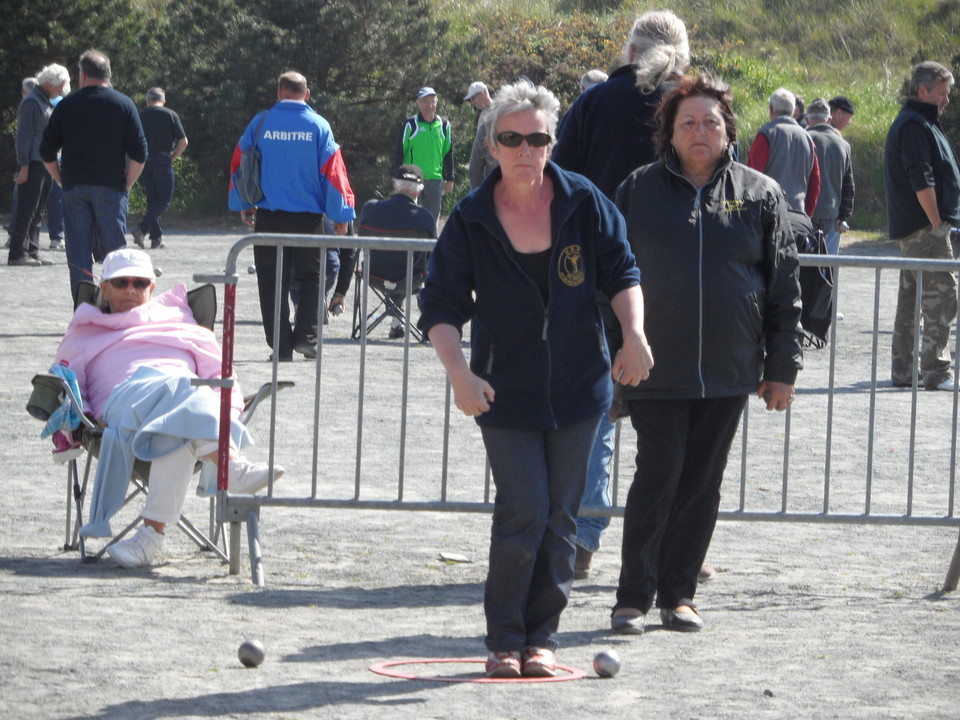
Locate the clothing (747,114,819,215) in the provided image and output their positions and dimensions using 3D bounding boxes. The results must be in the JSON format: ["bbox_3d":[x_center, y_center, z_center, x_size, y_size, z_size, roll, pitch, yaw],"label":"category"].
[{"bbox_3d":[2.098,-1.337,34.500,0.520,0.710,0.330,0,3,-17],"label":"clothing"}]

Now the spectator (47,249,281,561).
[{"bbox_3d":[-1.030,0.153,16.450,0.720,1.020,0.880,1,3,-6],"label":"spectator"}]

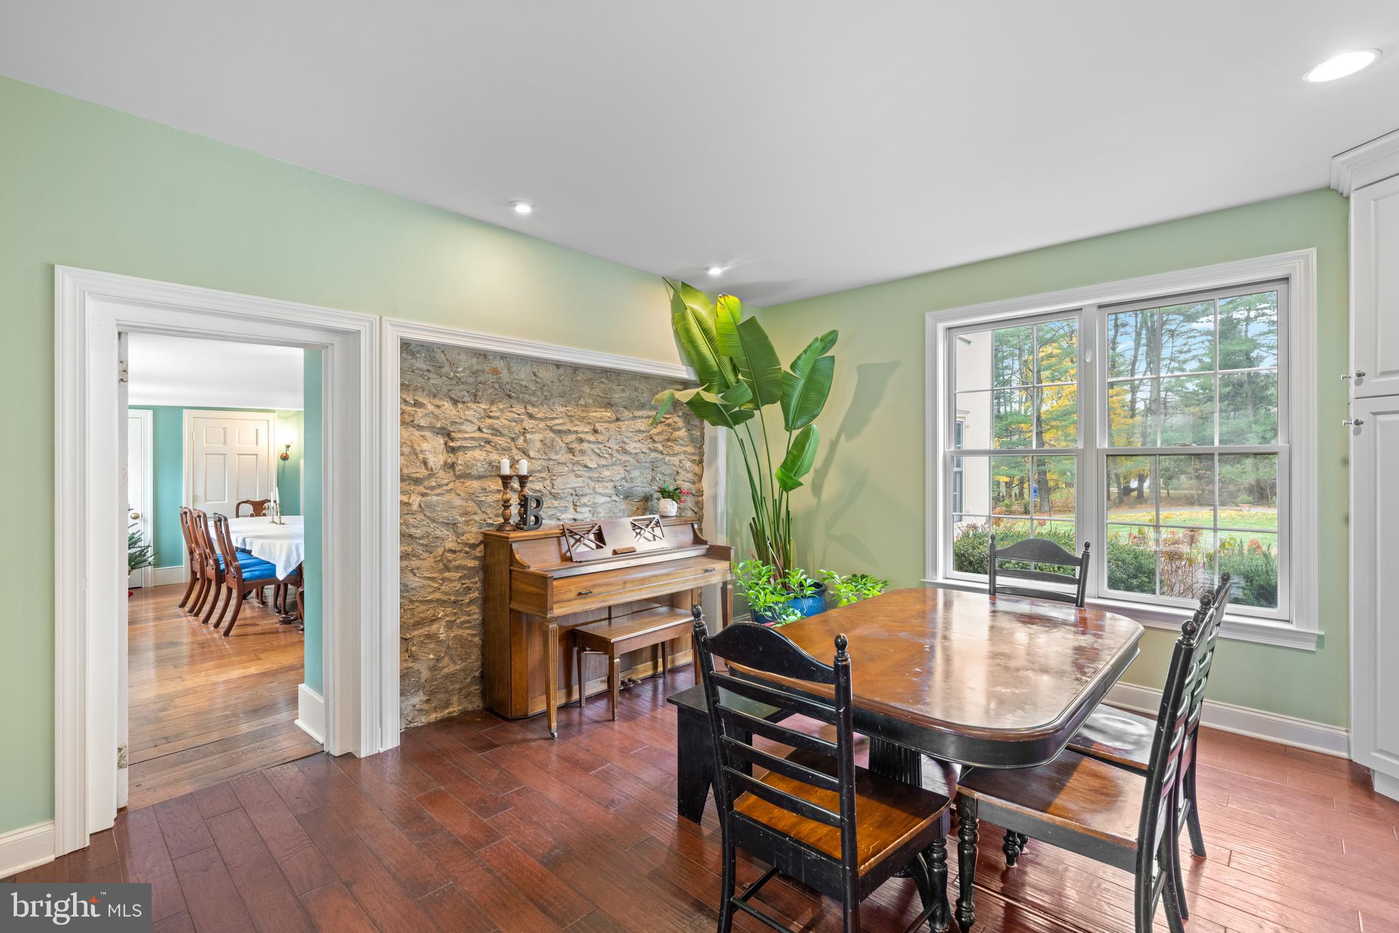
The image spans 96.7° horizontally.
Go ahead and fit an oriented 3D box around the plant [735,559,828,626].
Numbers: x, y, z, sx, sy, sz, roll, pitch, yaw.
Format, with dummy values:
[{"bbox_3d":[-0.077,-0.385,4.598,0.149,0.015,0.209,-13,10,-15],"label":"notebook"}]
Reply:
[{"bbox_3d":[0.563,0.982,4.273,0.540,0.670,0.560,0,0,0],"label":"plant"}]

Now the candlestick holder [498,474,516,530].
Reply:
[{"bbox_3d":[-1.128,0.217,3.641,0.115,0.321,0.115,0,0,43],"label":"candlestick holder"}]

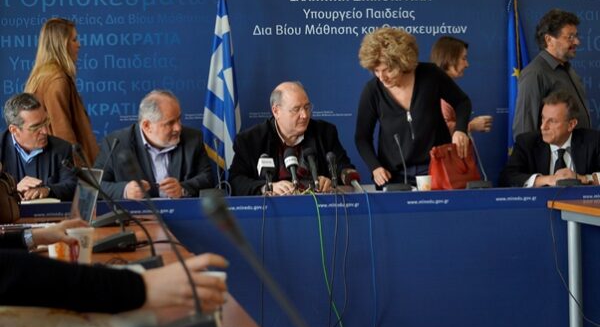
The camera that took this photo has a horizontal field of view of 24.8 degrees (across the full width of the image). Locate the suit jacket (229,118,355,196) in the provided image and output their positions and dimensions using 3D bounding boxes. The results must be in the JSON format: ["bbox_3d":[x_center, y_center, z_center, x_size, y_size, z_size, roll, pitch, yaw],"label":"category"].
[{"bbox_3d":[-0.036,0.101,6.194,0.570,0.609,0.500,-2,2,-9],"label":"suit jacket"}]

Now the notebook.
[{"bbox_3d":[-0.909,0.130,5.144,0.270,0.210,0.320,-2,2,-23],"label":"notebook"}]

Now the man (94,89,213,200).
[{"bbox_3d":[-0.651,0.282,6.144,0.520,1.238,0.780,-2,2,-12],"label":"man"}]

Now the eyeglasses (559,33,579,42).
[{"bbox_3d":[1.382,-0.667,7.203,0.145,0.045,0.140,4,3,16],"label":"eyeglasses"}]

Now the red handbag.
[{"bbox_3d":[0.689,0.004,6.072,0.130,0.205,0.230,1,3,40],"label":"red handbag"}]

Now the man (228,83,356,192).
[{"bbox_3d":[-0.033,0.252,6.250,0.560,1.263,0.780,-2,2,-9],"label":"man"}]

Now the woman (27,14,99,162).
[{"bbox_3d":[-1.174,0.087,6.759,0.410,1.604,0.470,-2,2,-16],"label":"woman"}]

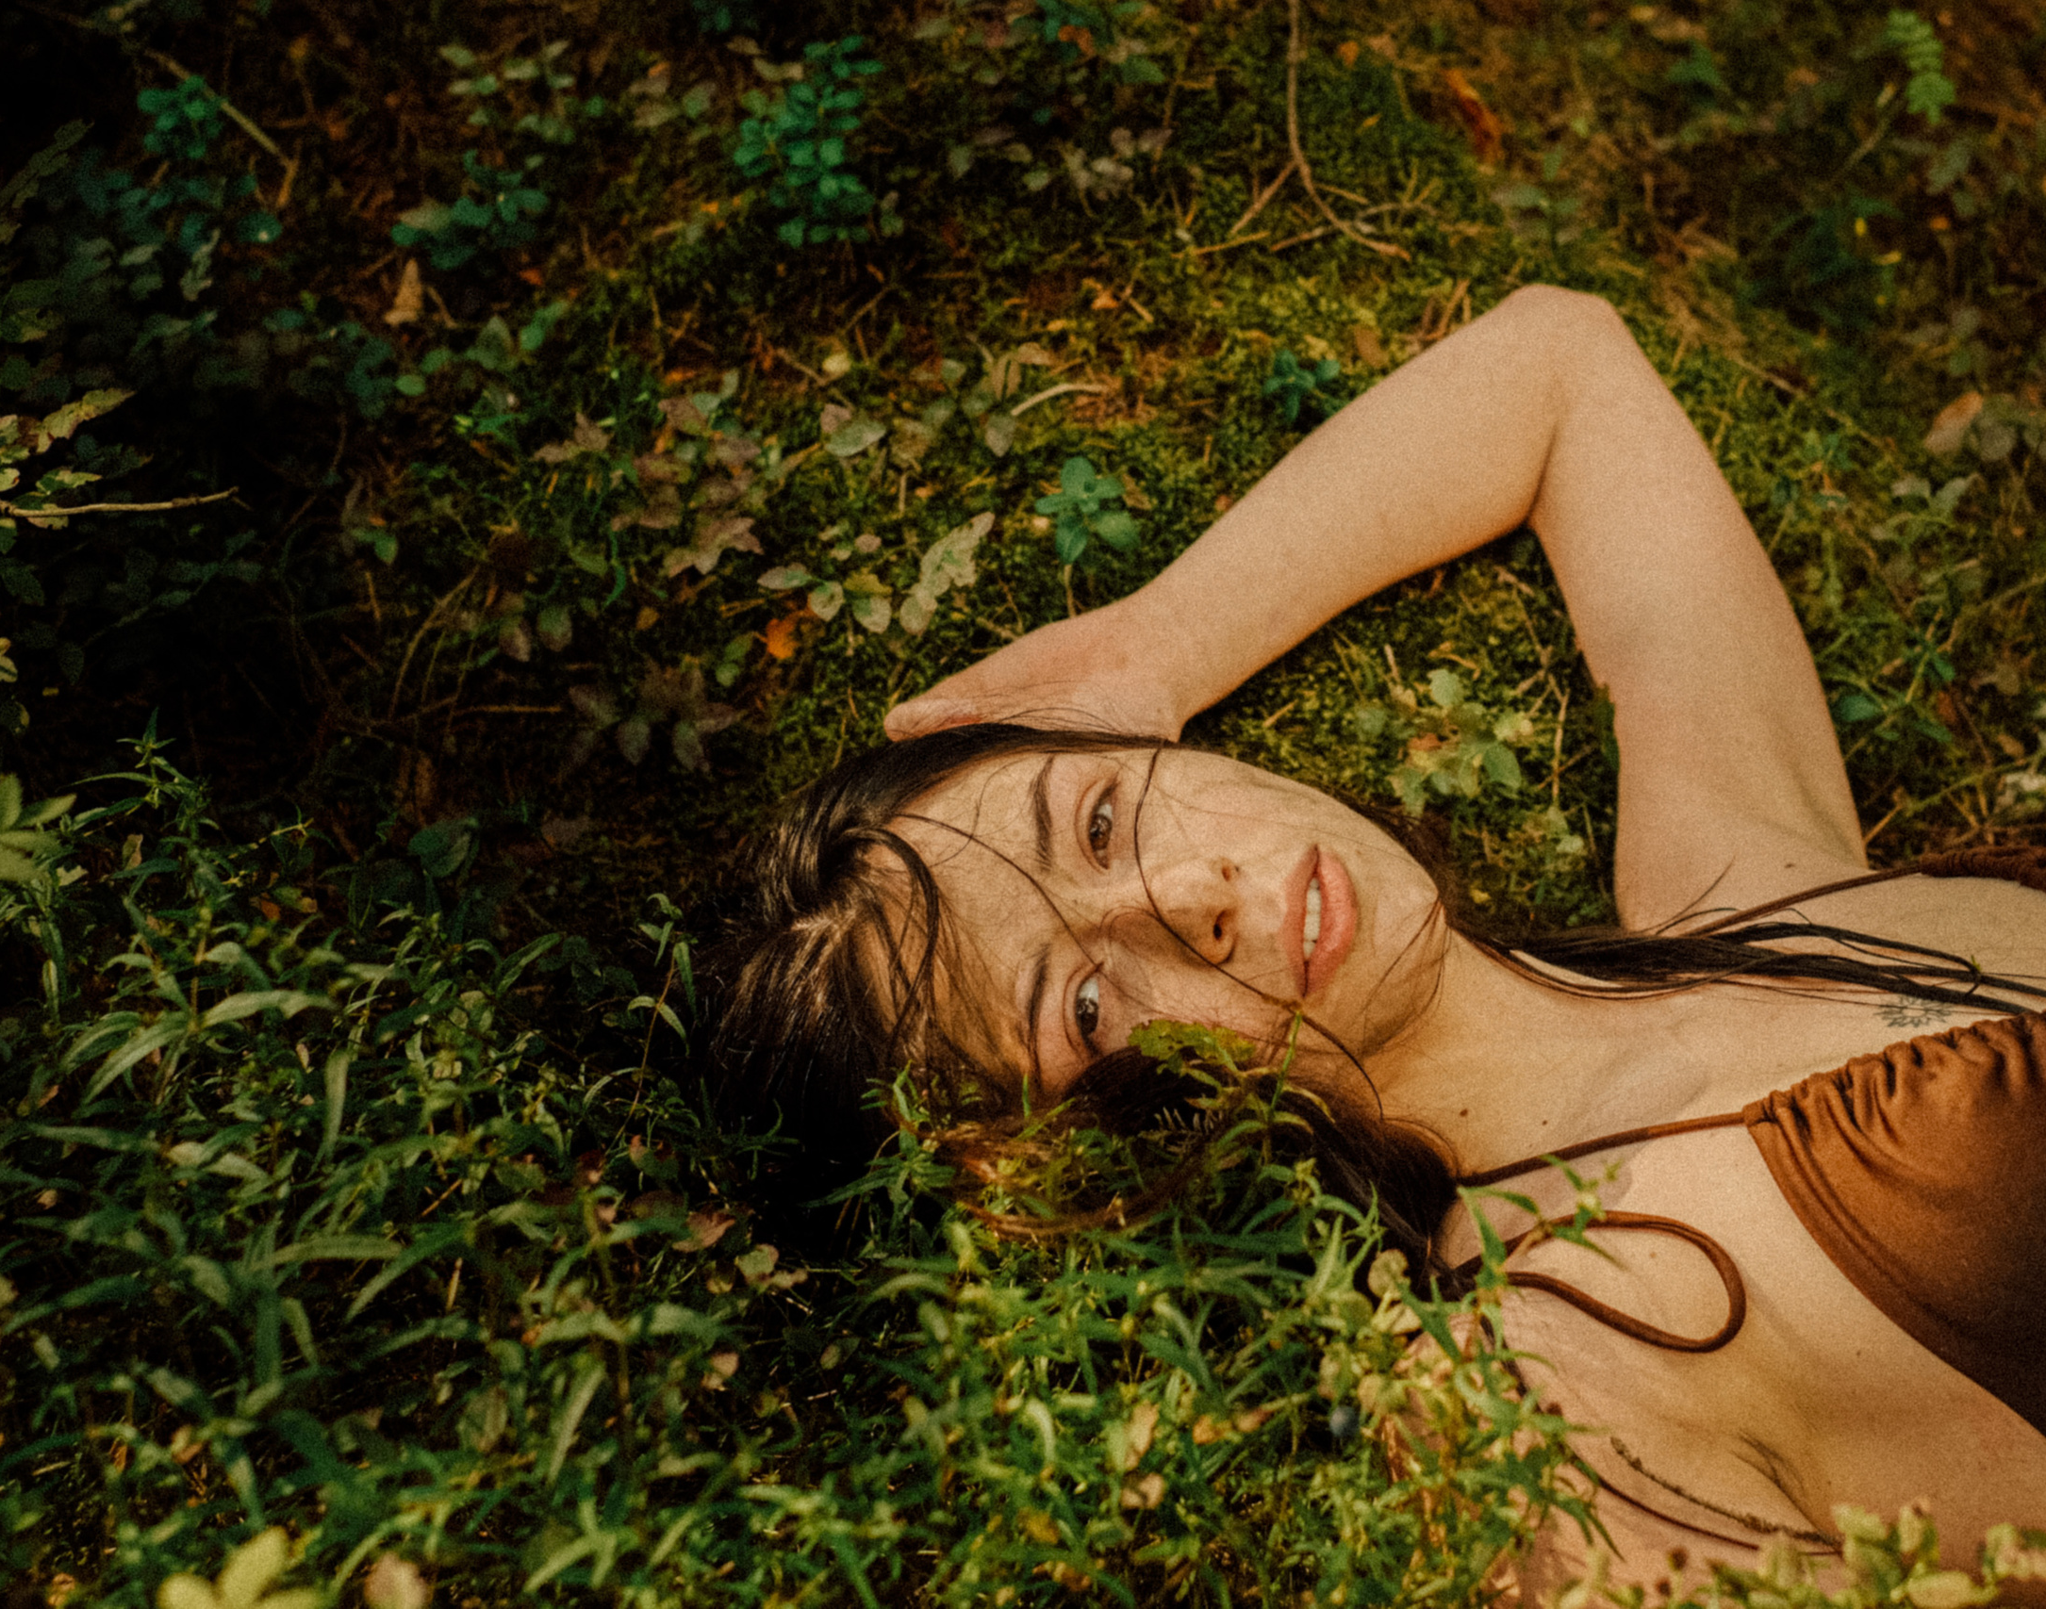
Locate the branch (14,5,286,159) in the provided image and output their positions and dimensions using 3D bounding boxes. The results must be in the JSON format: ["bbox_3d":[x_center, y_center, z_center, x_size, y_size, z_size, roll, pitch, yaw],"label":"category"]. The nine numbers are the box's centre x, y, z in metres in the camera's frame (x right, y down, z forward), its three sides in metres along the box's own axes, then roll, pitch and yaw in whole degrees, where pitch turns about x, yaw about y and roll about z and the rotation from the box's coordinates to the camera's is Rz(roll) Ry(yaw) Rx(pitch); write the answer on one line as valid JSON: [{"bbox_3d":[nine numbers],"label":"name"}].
[{"bbox_3d":[-0.410,-0.339,1.660,0.207,0.012,0.012,31,53,30],"label":"branch"}]

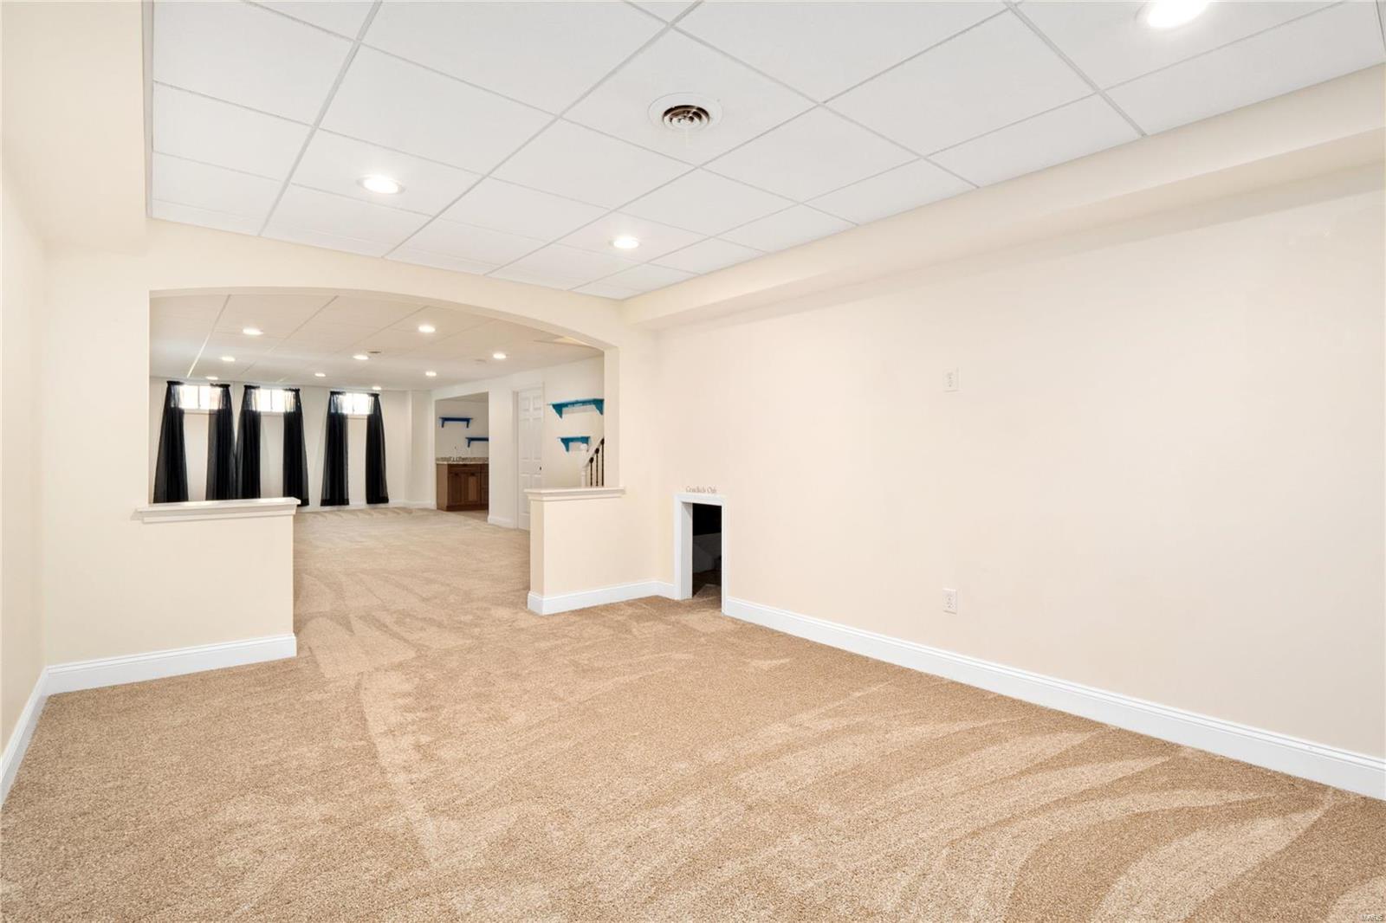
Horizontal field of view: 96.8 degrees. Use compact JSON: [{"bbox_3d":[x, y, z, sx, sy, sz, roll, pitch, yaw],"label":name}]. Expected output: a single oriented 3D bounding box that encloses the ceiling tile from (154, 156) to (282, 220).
[{"bbox_3d":[-2.082,-1.194,2.712,0.434,0.020,0.604,-2,3,-40],"label":"ceiling tile"}]

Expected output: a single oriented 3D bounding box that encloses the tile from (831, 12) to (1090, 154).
[{"bbox_3d":[0.840,-1.165,1.960,0.600,0.020,0.600,-1,2,-40],"label":"tile"}]

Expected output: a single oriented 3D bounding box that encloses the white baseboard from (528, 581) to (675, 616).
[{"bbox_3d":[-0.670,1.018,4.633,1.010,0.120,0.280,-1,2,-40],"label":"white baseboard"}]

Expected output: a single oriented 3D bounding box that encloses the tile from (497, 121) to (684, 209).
[{"bbox_3d":[-0.412,-1.184,2.501,0.600,0.020,0.600,-1,2,-40],"label":"tile"}]

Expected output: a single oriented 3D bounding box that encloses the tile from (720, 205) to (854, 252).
[{"bbox_3d":[0.461,-1.224,3.256,0.447,0.020,0.604,-2,3,-40],"label":"tile"}]

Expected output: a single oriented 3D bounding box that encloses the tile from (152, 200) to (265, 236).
[{"bbox_3d":[-2.381,-1.205,3.037,0.426,0.020,0.300,-1,2,-40],"label":"tile"}]

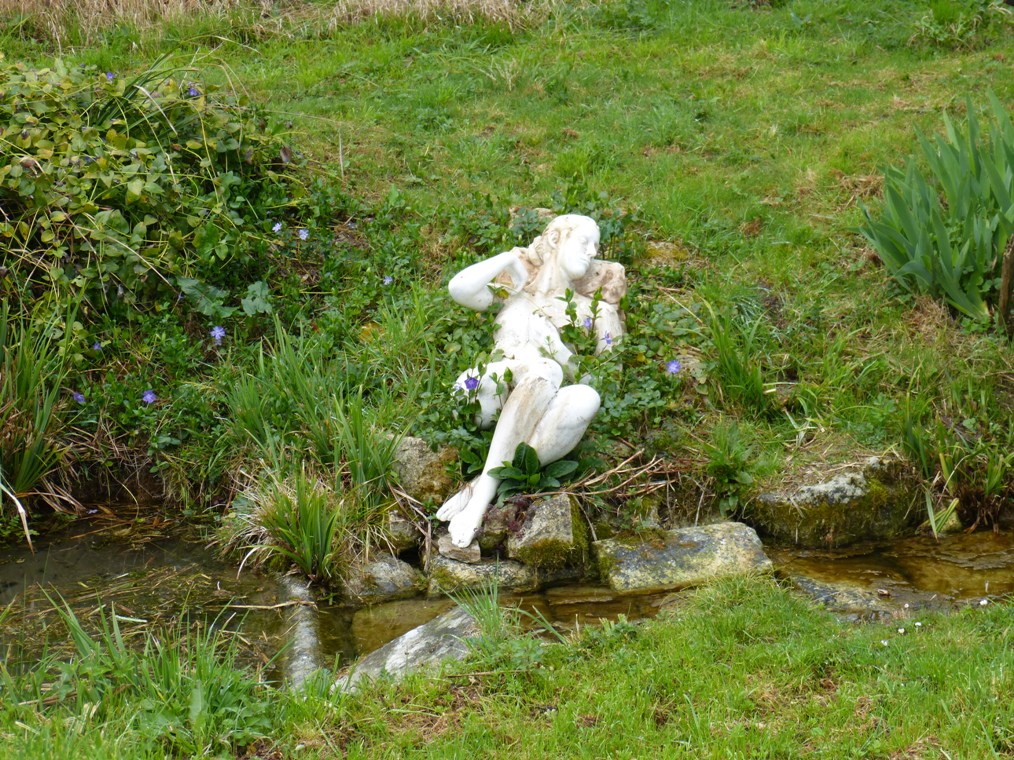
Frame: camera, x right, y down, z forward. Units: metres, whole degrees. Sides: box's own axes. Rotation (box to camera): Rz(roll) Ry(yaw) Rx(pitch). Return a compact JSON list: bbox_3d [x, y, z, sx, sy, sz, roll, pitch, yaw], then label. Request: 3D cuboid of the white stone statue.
[{"bbox_3d":[0.092,-0.021,8.900,0.570,0.900,0.850,2,11,13],"label":"white stone statue"}]

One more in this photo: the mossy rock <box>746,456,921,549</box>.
[{"bbox_3d":[1.072,0.402,9.200,0.560,0.250,0.420,0,10,0],"label":"mossy rock"}]

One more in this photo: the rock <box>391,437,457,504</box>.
[{"bbox_3d":[-0.258,0.287,8.850,0.220,0.200,0.200,0,10,0],"label":"rock"}]

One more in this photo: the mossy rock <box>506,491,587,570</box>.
[{"bbox_3d":[0.126,0.467,8.600,0.220,0.200,0.210,3,11,14],"label":"mossy rock"}]

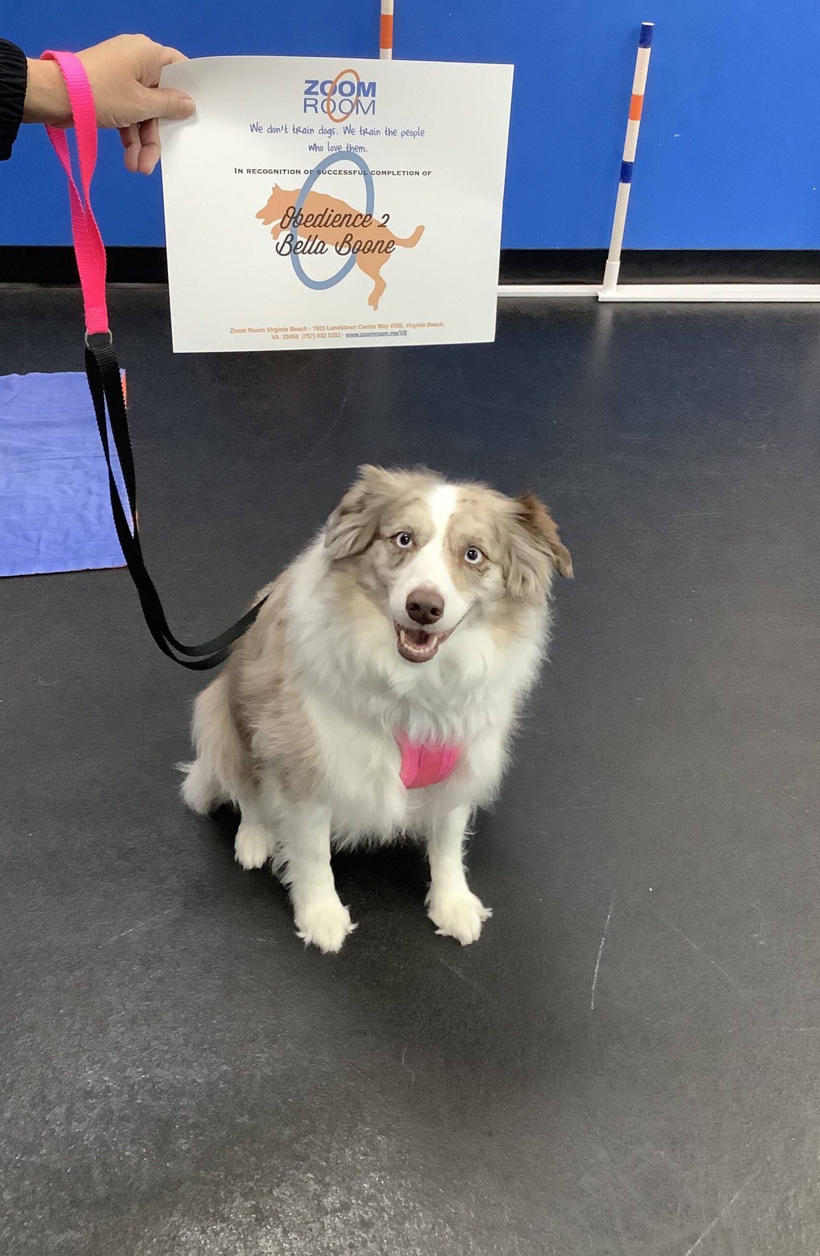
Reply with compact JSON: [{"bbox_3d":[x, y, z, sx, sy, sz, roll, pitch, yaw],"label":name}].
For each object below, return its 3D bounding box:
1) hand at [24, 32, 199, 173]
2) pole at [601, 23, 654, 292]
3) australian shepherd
[{"bbox_3d":[-0.237,-0.411,0.885,0.128,0.100,0.085,-5,35,-12],"label":"hand"},{"bbox_3d":[0.521,-1.104,2.695,0.034,0.607,0.034,3,34,0],"label":"pole"},{"bbox_3d":[-0.071,0.008,1.118,0.290,0.505,0.440,-11,37,-20],"label":"australian shepherd"}]

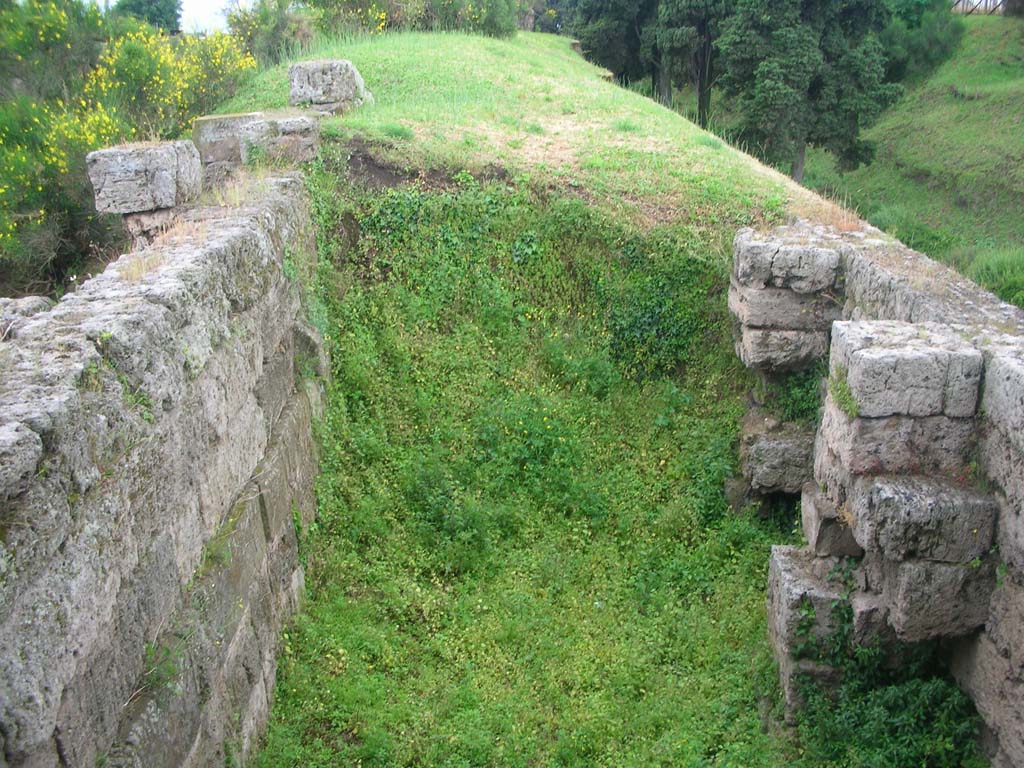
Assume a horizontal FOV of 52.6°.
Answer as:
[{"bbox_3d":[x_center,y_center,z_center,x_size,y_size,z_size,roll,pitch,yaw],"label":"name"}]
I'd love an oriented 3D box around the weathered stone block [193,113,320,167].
[{"bbox_3d":[-2.810,-2.730,11.480,1.310,0.460,0.750,-6,19,-9],"label":"weathered stone block"}]

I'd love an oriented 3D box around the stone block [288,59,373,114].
[{"bbox_3d":[-2.100,-3.470,12.050,0.780,0.520,0.720,-2,19,2],"label":"stone block"}]

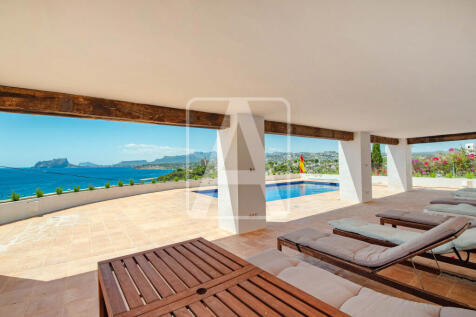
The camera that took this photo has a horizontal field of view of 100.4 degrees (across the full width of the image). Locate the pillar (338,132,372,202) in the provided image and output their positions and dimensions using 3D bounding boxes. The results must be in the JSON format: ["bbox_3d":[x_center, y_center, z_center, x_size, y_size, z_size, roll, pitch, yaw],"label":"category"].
[{"bbox_3d":[4.238,0.290,7.199,0.696,2.414,0.786,0,-1,-33],"label":"pillar"}]

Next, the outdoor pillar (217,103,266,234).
[{"bbox_3d":[0.078,0.316,4.453,0.750,2.420,0.760,0,-2,-36],"label":"outdoor pillar"}]

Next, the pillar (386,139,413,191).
[{"bbox_3d":[7.618,0.275,9.408,0.679,2.414,0.772,0,-1,-33],"label":"pillar"}]

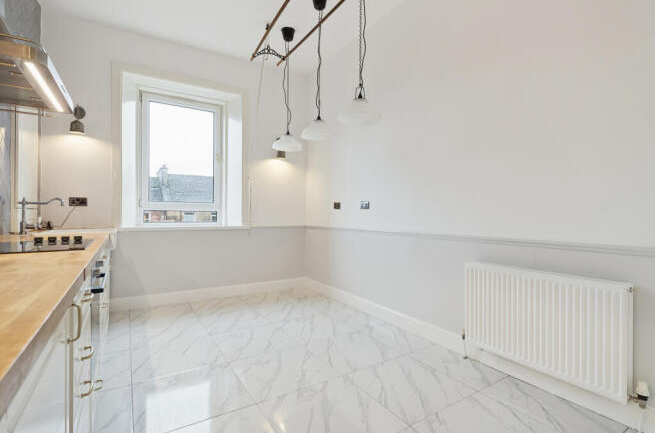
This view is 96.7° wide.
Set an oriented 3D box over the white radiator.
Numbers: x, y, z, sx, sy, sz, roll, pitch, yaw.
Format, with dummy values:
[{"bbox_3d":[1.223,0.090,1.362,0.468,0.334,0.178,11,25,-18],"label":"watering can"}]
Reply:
[{"bbox_3d":[1.251,0.620,1.764,0.082,0.571,0.835,0,0,-32],"label":"white radiator"}]

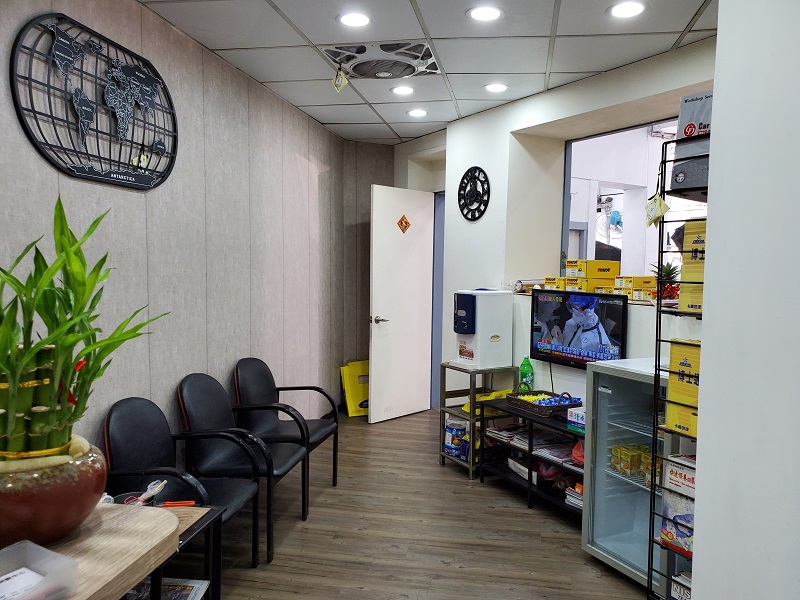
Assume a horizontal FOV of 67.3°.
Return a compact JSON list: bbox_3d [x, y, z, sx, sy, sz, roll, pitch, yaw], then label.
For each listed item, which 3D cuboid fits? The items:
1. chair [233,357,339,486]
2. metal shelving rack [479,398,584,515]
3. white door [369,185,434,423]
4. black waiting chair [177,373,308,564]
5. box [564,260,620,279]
[{"bbox_3d":[-0.707,0.777,3.653,0.550,0.850,0.535,2,4,11],"label":"chair"},{"bbox_3d":[0.922,0.961,3.639,0.365,0.530,0.955,-1,4,-31],"label":"metal shelving rack"},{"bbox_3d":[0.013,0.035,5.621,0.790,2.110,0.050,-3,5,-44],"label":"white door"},{"bbox_3d":[-0.817,0.808,3.122,0.550,0.850,0.535,1,4,11],"label":"black waiting chair"},{"bbox_3d":[1.320,-0.207,4.071,0.325,0.117,0.172,-1,4,-31],"label":"box"}]

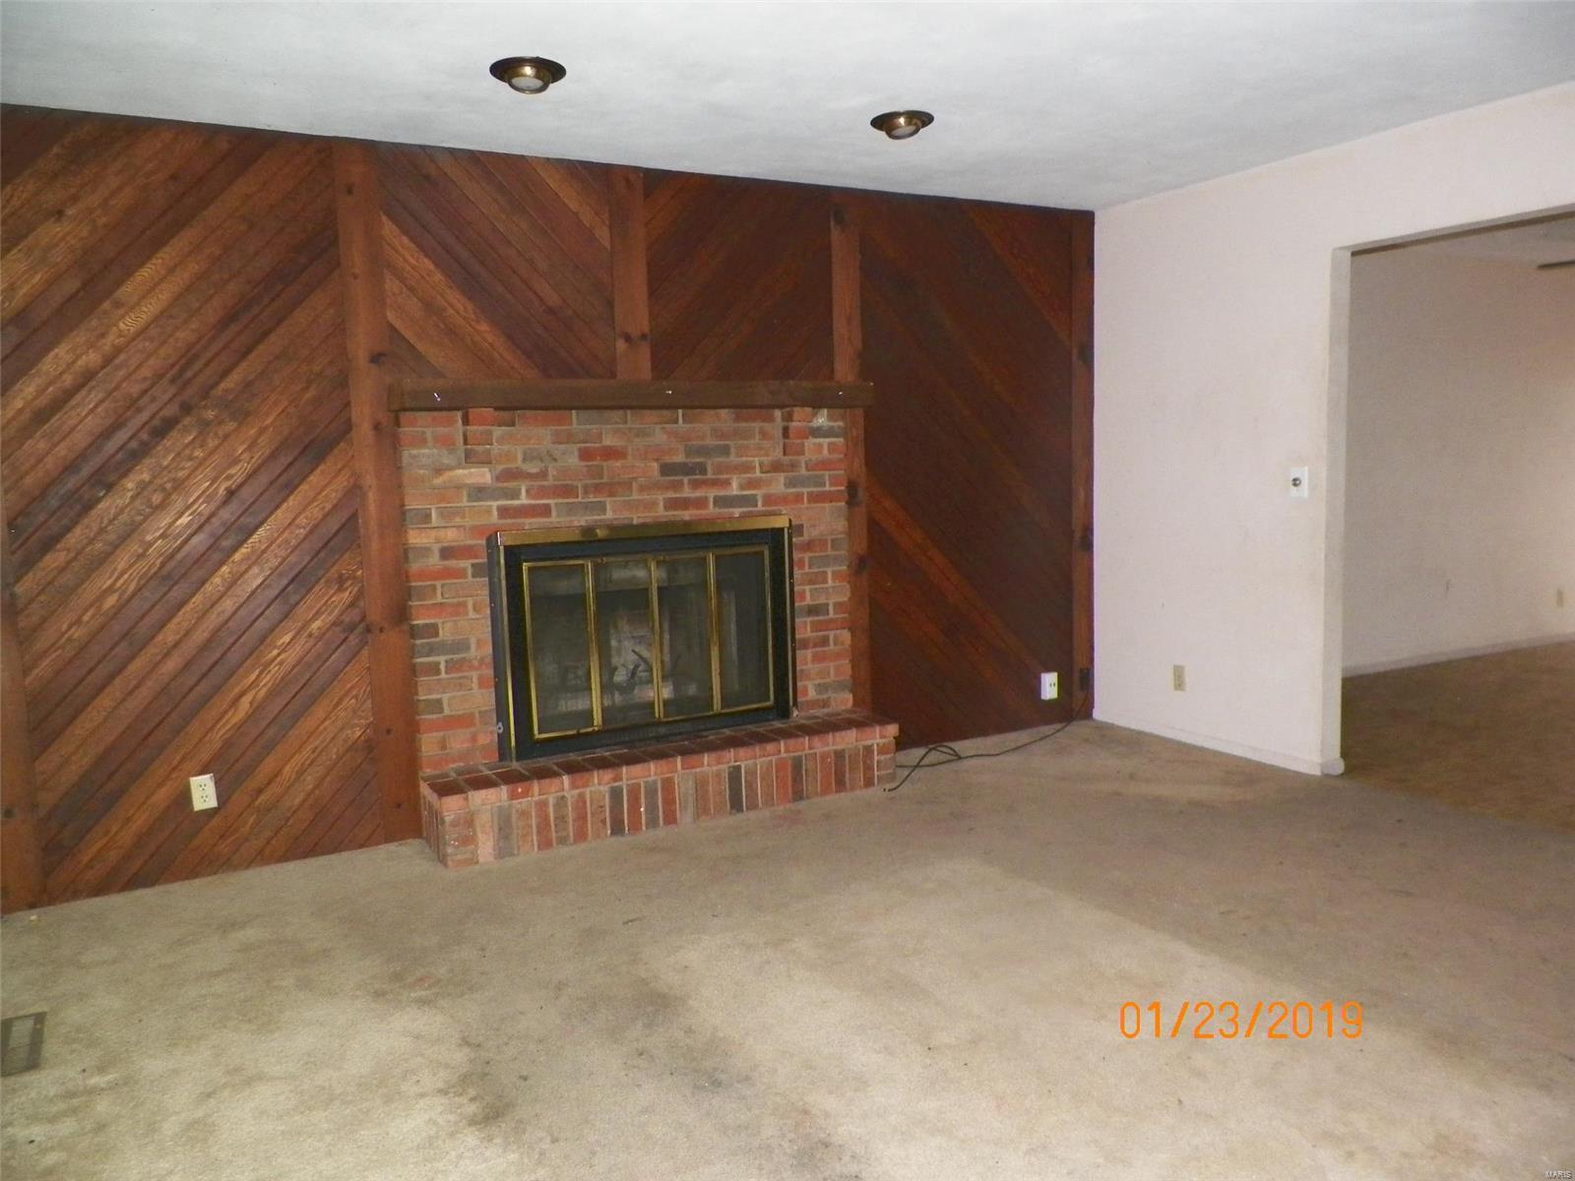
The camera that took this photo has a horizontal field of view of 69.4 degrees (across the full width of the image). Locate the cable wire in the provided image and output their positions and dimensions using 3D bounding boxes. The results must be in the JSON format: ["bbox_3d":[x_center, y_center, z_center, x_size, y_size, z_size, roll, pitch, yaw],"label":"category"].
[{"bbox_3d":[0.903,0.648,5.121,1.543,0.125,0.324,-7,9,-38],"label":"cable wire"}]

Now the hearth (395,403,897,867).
[{"bbox_3d":[-0.454,0.074,4.298,1.826,1.540,0.410,-5,8,-28],"label":"hearth"}]

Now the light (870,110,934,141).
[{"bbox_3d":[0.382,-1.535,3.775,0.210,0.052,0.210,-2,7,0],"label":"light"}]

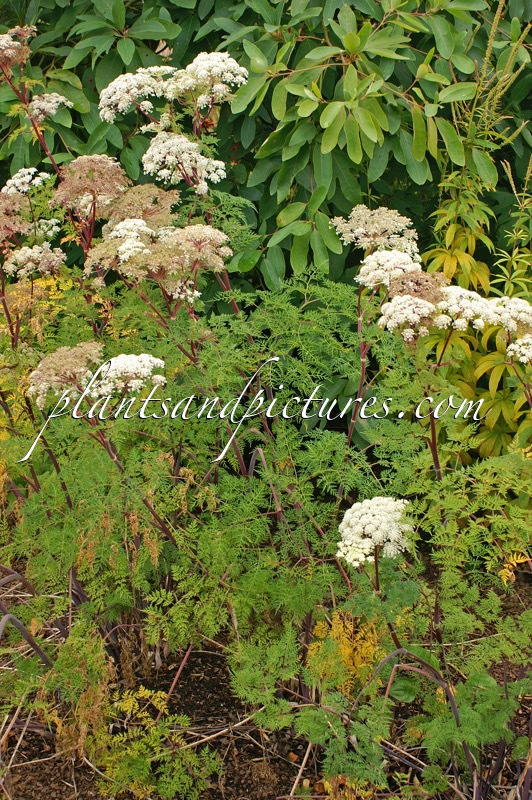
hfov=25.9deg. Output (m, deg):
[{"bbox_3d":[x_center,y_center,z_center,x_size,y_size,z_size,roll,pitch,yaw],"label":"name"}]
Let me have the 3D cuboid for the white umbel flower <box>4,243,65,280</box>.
[{"bbox_3d":[-0.481,-0.288,2.400,0.133,0.070,0.120,0,15,0],"label":"white umbel flower"}]

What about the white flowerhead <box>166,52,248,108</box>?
[{"bbox_3d":[-0.131,-0.710,2.550,0.183,0.110,0.165,0,15,0],"label":"white flowerhead"}]

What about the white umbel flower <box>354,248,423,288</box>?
[{"bbox_3d":[0.289,-0.308,2.700,0.154,0.082,0.146,0,15,0],"label":"white umbel flower"}]

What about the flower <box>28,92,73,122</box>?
[{"bbox_3d":[-0.457,-0.621,2.450,0.093,0.056,0.085,0,15,0],"label":"flower"}]

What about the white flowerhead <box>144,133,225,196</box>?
[{"bbox_3d":[-0.194,-0.566,2.750,0.195,0.130,0.185,0,15,0],"label":"white flowerhead"}]

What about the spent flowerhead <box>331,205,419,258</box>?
[{"bbox_3d":[0.249,-0.379,2.600,0.195,0.100,0.180,5,15,-1],"label":"spent flowerhead"}]

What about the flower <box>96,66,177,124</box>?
[{"bbox_3d":[-0.284,-0.675,2.550,0.170,0.100,0.155,-12,15,3],"label":"flower"}]

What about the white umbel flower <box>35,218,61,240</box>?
[{"bbox_3d":[-0.464,-0.362,2.450,0.058,0.043,0.055,0,15,0],"label":"white umbel flower"}]

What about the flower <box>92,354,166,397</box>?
[{"bbox_3d":[-0.278,-0.052,2.350,0.148,0.068,0.140,0,16,0],"label":"flower"}]

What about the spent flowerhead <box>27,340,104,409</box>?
[{"bbox_3d":[-0.406,-0.052,2.350,0.170,0.085,0.155,-23,15,6],"label":"spent flowerhead"}]

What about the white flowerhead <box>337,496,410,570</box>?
[{"bbox_3d":[0.233,0.287,2.500,0.160,0.115,0.152,0,15,0],"label":"white flowerhead"}]

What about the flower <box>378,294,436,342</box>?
[{"bbox_3d":[0.319,-0.184,2.600,0.132,0.090,0.125,0,15,0],"label":"flower"}]

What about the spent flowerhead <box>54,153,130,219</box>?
[{"bbox_3d":[-0.393,-0.479,2.600,0.175,0.125,0.166,0,15,0],"label":"spent flowerhead"}]

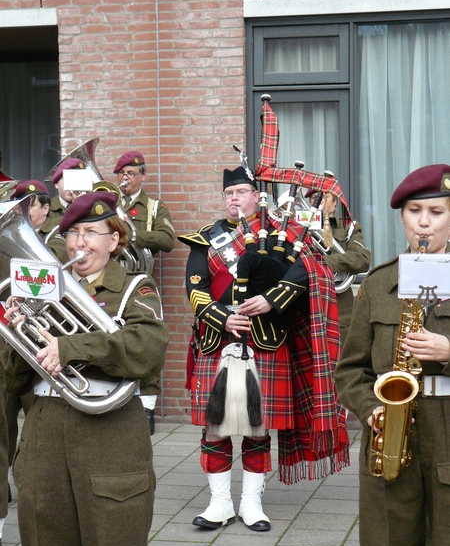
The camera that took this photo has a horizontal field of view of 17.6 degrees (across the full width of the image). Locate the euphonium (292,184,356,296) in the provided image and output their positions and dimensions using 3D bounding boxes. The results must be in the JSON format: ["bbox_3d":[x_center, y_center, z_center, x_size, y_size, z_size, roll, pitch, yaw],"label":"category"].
[{"bbox_3d":[0.556,-0.185,8.300,0.340,0.660,0.320,-38,3,14],"label":"euphonium"}]

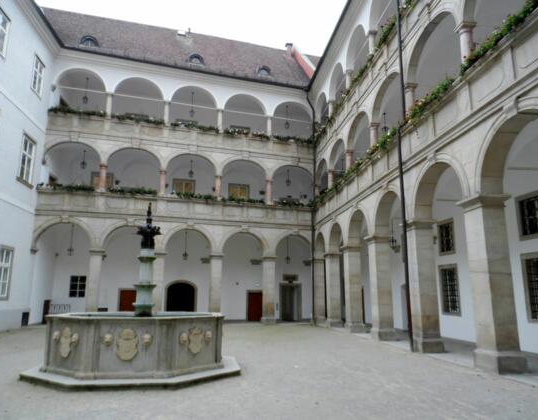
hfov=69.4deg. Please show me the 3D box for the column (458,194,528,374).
[{"bbox_3d":[5.424,1.737,9.424,0.820,4.060,0.920,2,-13,-7],"label":"column"}]

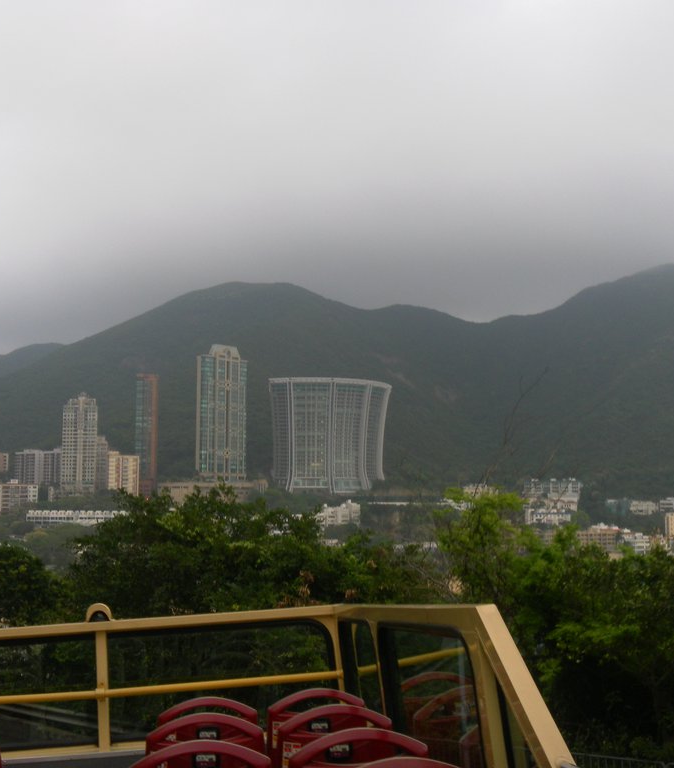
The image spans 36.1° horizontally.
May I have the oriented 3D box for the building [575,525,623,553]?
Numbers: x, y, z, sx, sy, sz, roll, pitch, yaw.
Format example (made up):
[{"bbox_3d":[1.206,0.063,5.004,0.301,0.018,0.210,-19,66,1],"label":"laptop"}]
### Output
[{"bbox_3d":[178.735,105.879,705.000,31.000,20.000,16.000,0,-6,6],"label":"building"}]

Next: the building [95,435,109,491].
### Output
[{"bbox_3d":[-199.667,65.999,865.000,19.000,48.000,19.000,3,-7,-23],"label":"building"}]

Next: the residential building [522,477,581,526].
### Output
[{"bbox_3d":[165.733,90.786,800.000,43.000,37.000,24.000,0,-6,6],"label":"residential building"}]

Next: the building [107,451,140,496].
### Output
[{"bbox_3d":[-166.440,72.170,810.000,22.600,38.300,19.000,1,-5,-5],"label":"building"}]

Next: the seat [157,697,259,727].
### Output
[{"bbox_3d":[-0.511,1.795,4.448,0.440,0.920,0.520,-4,-11,-7],"label":"seat"}]

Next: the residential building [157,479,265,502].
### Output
[{"bbox_3d":[-97.600,85.210,815.000,80.300,19.600,38.000,1,-5,-3],"label":"residential building"}]

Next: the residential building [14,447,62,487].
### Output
[{"bbox_3d":[-258.023,73.474,895.000,40.000,36.000,20.000,2,-7,-18],"label":"residential building"}]

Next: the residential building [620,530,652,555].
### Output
[{"bbox_3d":[205.466,109.689,712.918,20.681,16.192,15.000,-1,-5,16],"label":"residential building"}]

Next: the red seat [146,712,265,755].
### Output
[{"bbox_3d":[-0.484,1.697,4.020,0.450,0.850,0.520,-3,-11,-7],"label":"red seat"}]

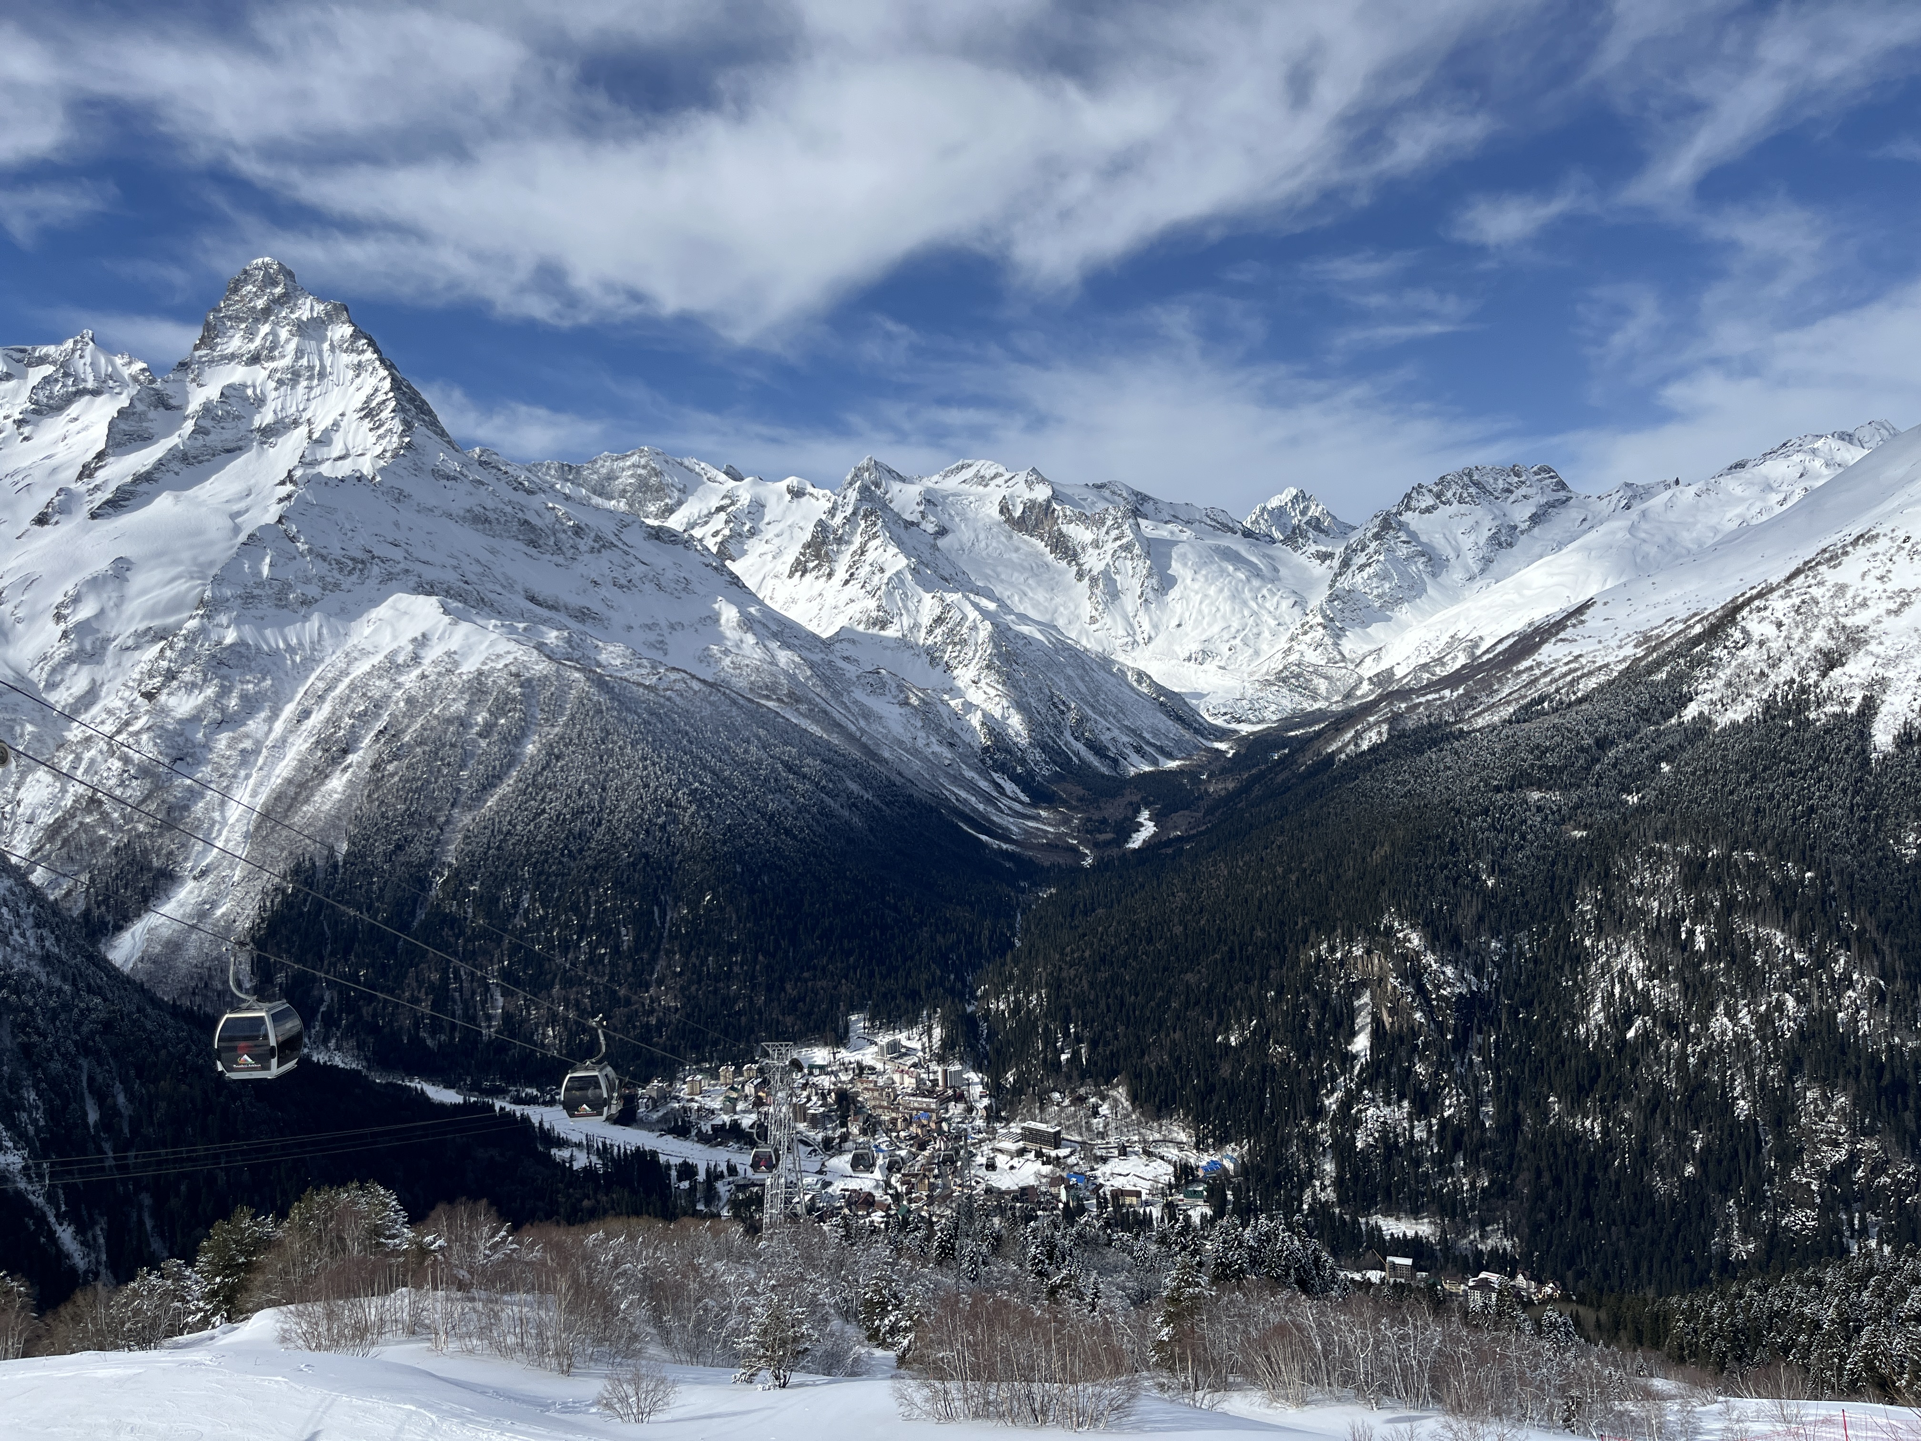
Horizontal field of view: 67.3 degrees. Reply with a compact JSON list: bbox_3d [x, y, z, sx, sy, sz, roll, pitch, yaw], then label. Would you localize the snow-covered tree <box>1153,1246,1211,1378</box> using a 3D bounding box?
[{"bbox_3d":[8.285,22.243,54.000,2.359,4.887,2.241,0,3,0],"label":"snow-covered tree"}]

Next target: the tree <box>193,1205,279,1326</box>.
[{"bbox_3d":[-27.603,20.767,55.000,3.318,4.634,3.152,0,3,0],"label":"tree"}]

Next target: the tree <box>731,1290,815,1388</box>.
[{"bbox_3d":[-5.933,19.737,46.000,2.823,3.158,2.682,0,3,0],"label":"tree"}]

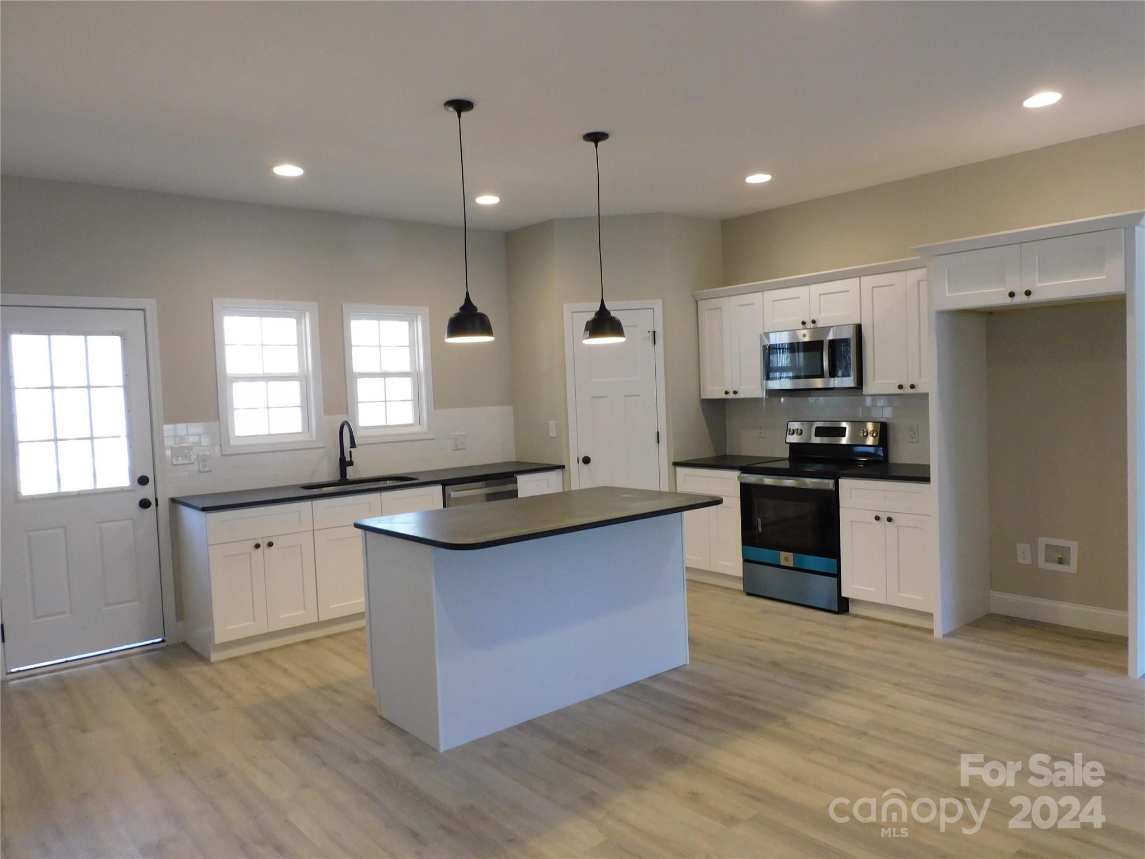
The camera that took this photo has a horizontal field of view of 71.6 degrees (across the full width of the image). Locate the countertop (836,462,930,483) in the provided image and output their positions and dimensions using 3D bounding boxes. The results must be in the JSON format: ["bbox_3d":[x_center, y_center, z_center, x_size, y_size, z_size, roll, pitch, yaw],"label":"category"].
[{"bbox_3d":[2.106,0.274,4.944,0.648,0.035,0.593,-5,4,-40],"label":"countertop"}]

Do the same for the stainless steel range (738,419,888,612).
[{"bbox_3d":[1.655,0.569,5.488,0.695,1.190,0.752,-5,4,-40],"label":"stainless steel range"}]

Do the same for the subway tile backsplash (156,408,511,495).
[{"bbox_3d":[-1.491,0.121,5.745,2.643,0.462,0.018,-5,4,-40],"label":"subway tile backsplash"}]

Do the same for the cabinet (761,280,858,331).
[{"bbox_3d":[1.753,-0.849,5.541,0.325,0.296,0.752,-5,4,-40],"label":"cabinet"}]

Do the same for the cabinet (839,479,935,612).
[{"bbox_3d":[2.123,0.688,4.965,0.646,0.794,0.593,-5,4,-40],"label":"cabinet"}]

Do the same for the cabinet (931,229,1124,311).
[{"bbox_3d":[2.574,-0.827,4.322,0.627,0.306,0.917,-5,4,-40],"label":"cabinet"}]

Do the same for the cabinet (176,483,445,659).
[{"bbox_3d":[-1.661,0.855,5.208,1.518,0.865,0.646,-5,4,-40],"label":"cabinet"}]

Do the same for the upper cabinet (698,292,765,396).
[{"bbox_3d":[1.314,-0.626,6.062,0.327,0.759,0.609,-5,4,-40],"label":"upper cabinet"}]

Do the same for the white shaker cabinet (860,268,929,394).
[{"bbox_3d":[2.193,-0.606,5.007,0.327,0.759,0.604,-5,4,-40],"label":"white shaker cabinet"}]

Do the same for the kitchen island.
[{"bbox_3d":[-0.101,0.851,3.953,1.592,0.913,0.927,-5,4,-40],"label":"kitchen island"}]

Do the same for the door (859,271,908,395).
[{"bbox_3d":[1.988,-0.602,5.042,0.022,0.759,0.300,-4,4,-40],"label":"door"}]

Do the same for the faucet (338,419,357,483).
[{"bbox_3d":[-1.539,0.156,5.519,0.095,0.420,0.242,-5,4,-40],"label":"faucet"}]

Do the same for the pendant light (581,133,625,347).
[{"bbox_3d":[0.145,-0.998,4.162,0.227,1.059,0.227,-2,3,0],"label":"pendant light"}]

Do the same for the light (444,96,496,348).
[{"bbox_3d":[-0.489,-0.934,3.611,0.226,1.062,0.226,-2,3,0],"label":"light"}]

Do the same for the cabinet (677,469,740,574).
[{"bbox_3d":[1.242,0.668,6.023,0.646,0.794,0.607,-5,4,-40],"label":"cabinet"}]

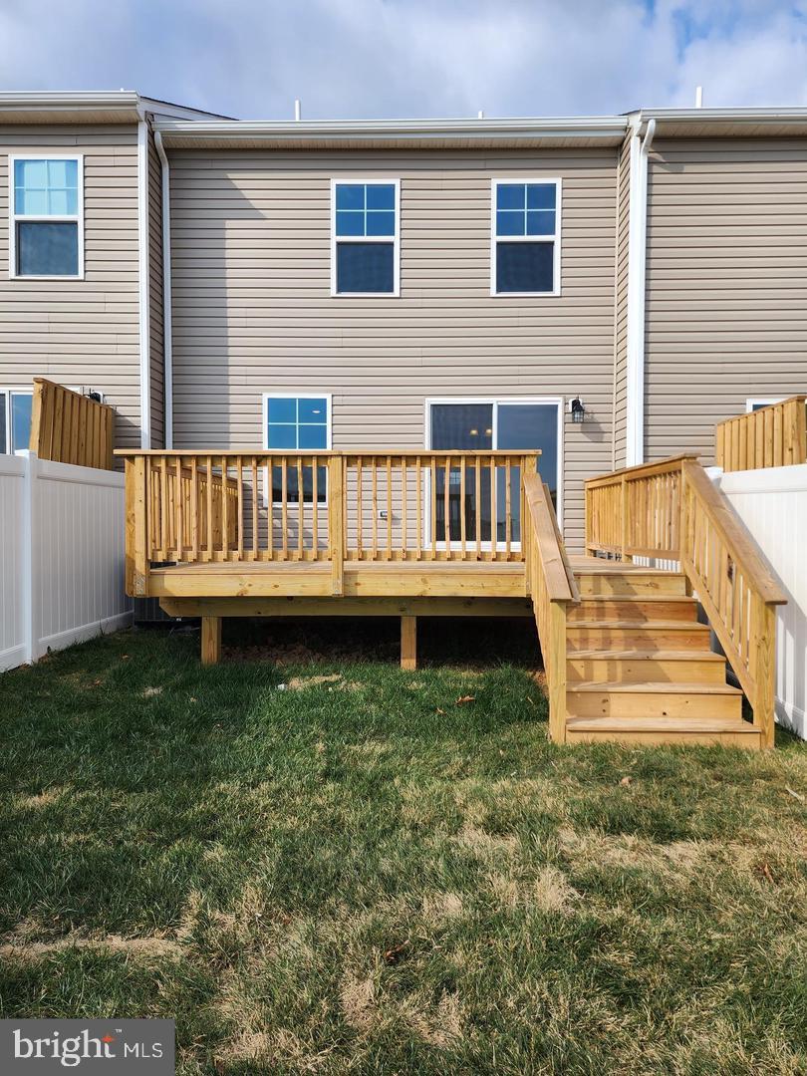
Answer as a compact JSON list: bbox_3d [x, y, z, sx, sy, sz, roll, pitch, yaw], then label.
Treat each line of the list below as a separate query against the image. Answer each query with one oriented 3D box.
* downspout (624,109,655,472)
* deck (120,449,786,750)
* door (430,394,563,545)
[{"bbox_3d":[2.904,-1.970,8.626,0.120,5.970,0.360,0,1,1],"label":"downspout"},{"bbox_3d":[0.049,0.284,7.038,4.890,2.080,4.900,0,1,1],"label":"deck"},{"bbox_3d":[1.193,-0.837,9.457,1.780,2.020,0.120,0,1,1],"label":"door"}]

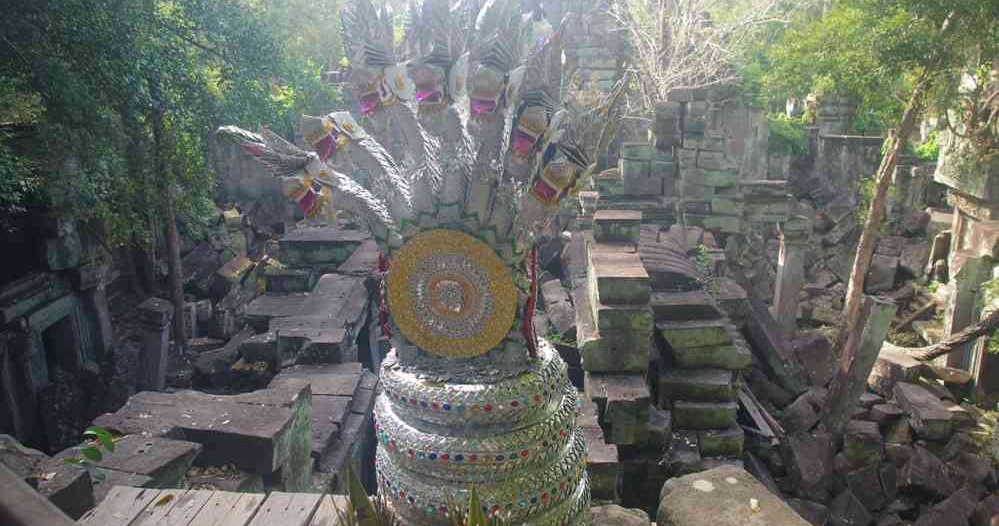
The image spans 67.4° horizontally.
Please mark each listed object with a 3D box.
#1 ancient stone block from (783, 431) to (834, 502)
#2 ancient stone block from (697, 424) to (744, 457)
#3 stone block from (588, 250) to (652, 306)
[{"bbox_3d":[3.341,2.200,8.100,0.450,0.550,0.550,3,13,15],"label":"ancient stone block"},{"bbox_3d":[2.684,2.144,9.100,0.500,0.300,0.420,0,17,3],"label":"ancient stone block"},{"bbox_3d":[1.390,0.181,8.750,0.565,0.300,0.980,0,17,3],"label":"stone block"}]

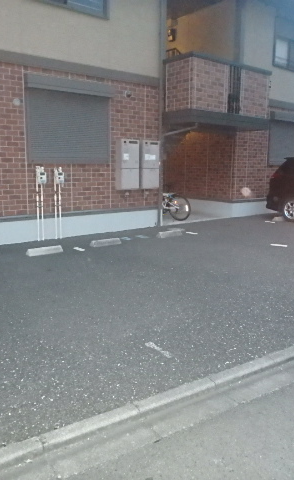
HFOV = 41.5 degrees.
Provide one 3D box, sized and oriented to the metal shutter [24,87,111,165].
[{"bbox_3d":[-1.406,-2.098,7.331,1.742,1.300,0.060,-8,13,-37],"label":"metal shutter"}]

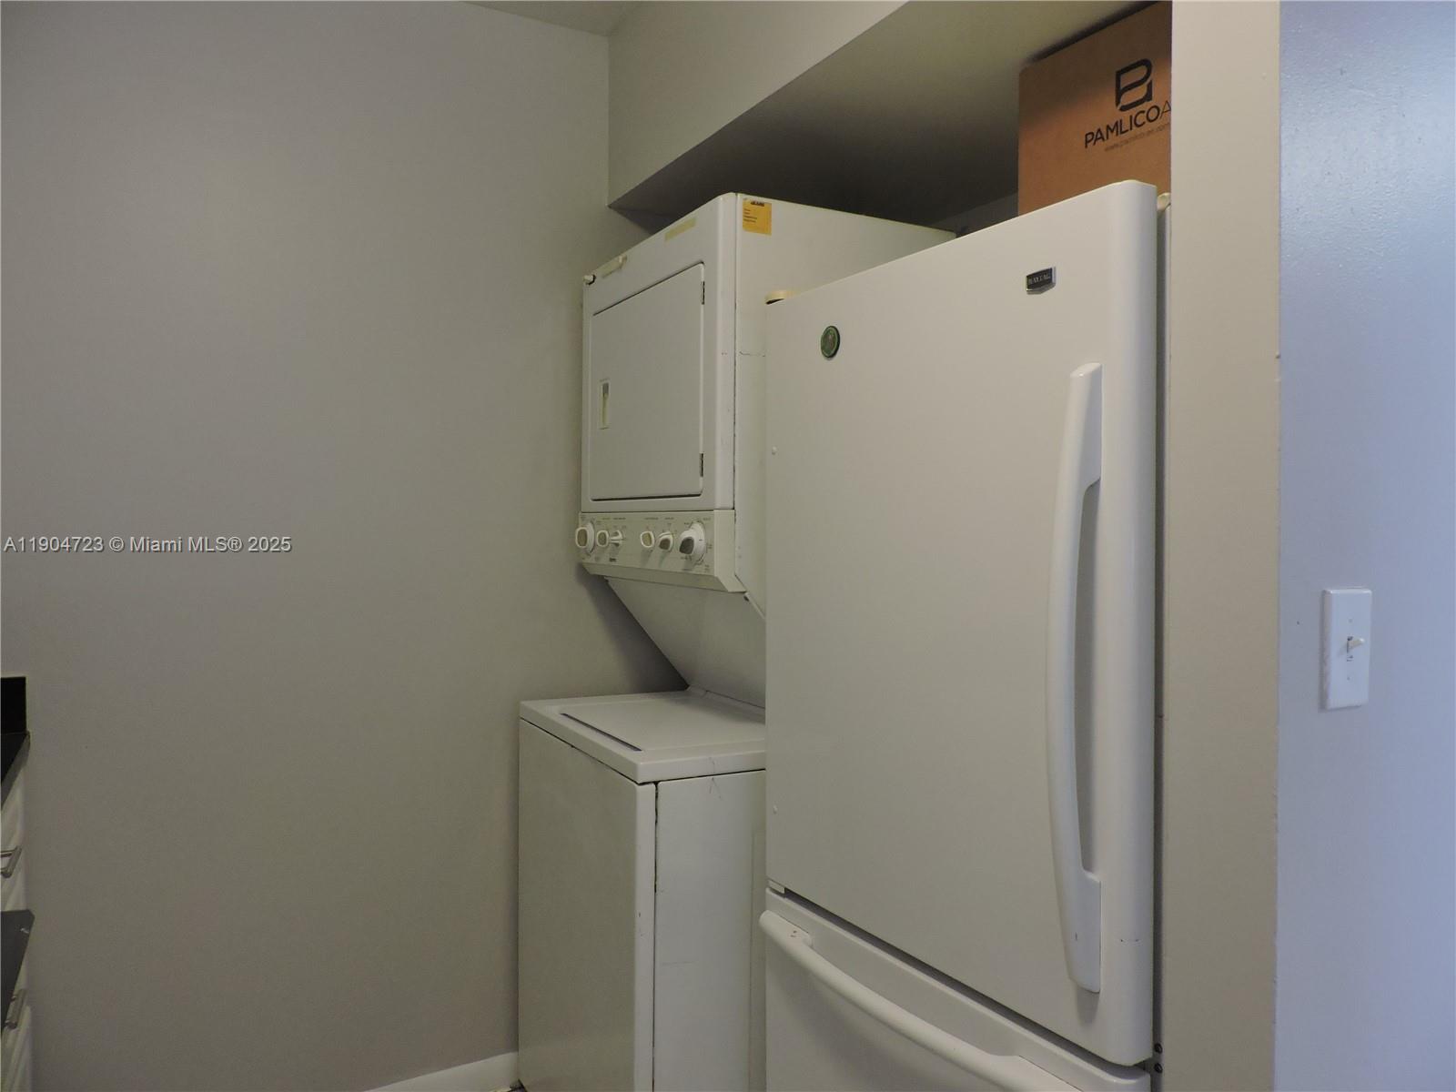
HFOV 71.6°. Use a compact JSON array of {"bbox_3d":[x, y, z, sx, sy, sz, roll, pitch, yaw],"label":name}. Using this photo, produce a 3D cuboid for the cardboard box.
[{"bbox_3d":[0.764,-0.614,1.607,0.360,0.385,0.455,-1,1,-32],"label":"cardboard box"}]

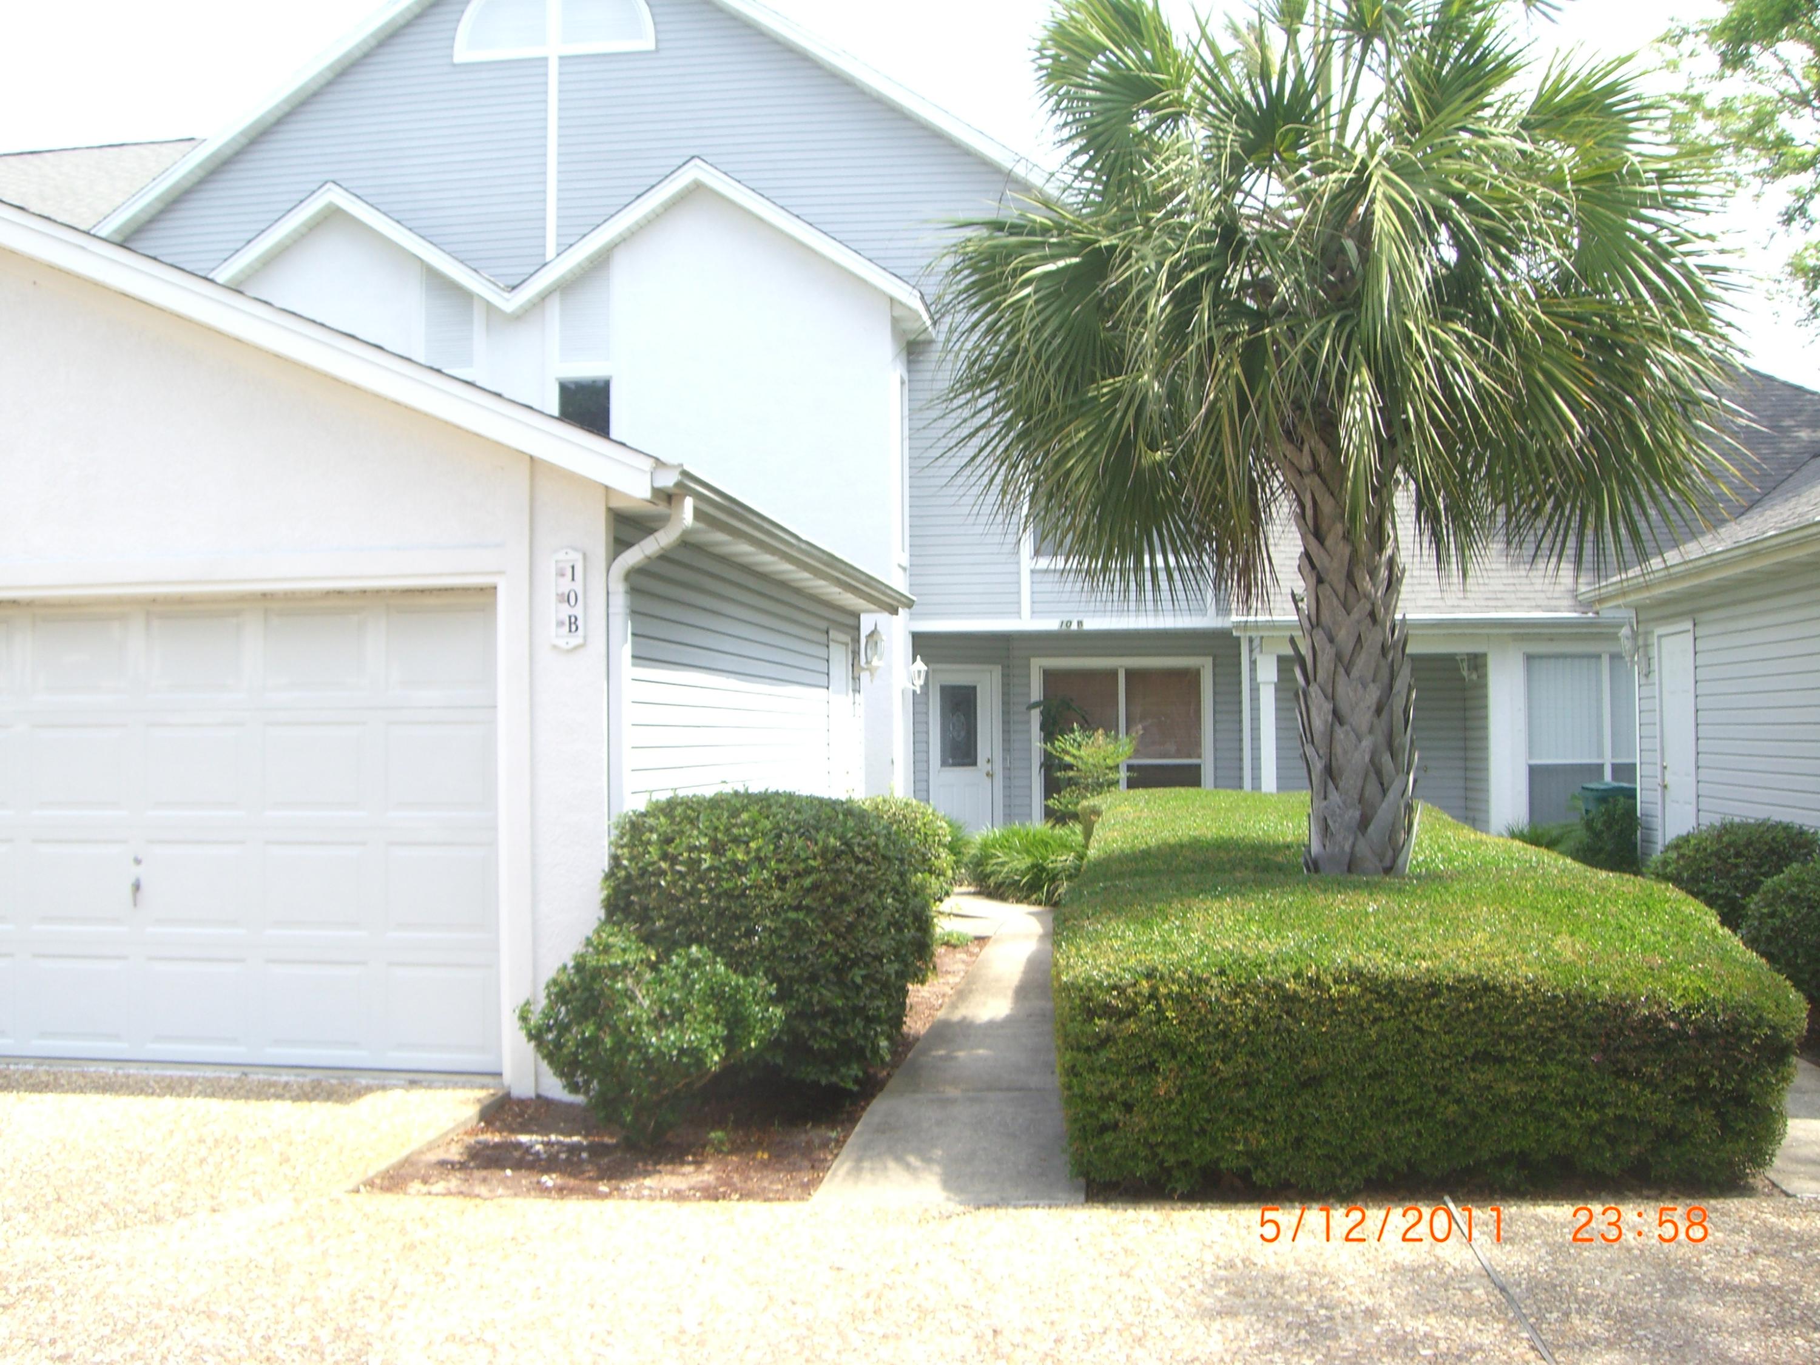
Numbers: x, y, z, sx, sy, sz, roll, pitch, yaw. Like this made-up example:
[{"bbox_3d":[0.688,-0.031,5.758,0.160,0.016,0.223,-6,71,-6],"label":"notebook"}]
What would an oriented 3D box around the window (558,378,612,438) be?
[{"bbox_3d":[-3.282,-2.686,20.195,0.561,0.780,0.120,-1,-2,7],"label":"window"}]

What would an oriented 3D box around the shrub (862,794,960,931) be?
[{"bbox_3d":[-0.110,1.303,13.649,0.910,1.020,0.950,-1,-2,7],"label":"shrub"}]

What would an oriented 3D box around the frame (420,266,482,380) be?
[{"bbox_3d":[-4.683,-3.668,20.384,0.644,1.162,0.120,-1,-2,7],"label":"frame"}]

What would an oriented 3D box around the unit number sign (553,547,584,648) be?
[{"bbox_3d":[-1.466,-0.361,8.565,0.142,0.432,0.030,-1,-2,7],"label":"unit number sign"}]

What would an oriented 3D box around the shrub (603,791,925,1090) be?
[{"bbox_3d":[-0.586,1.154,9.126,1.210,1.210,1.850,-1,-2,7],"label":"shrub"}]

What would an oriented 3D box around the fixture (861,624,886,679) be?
[{"bbox_3d":[-0.312,-0.244,15.945,0.250,0.432,0.180,-1,-2,7],"label":"fixture"}]

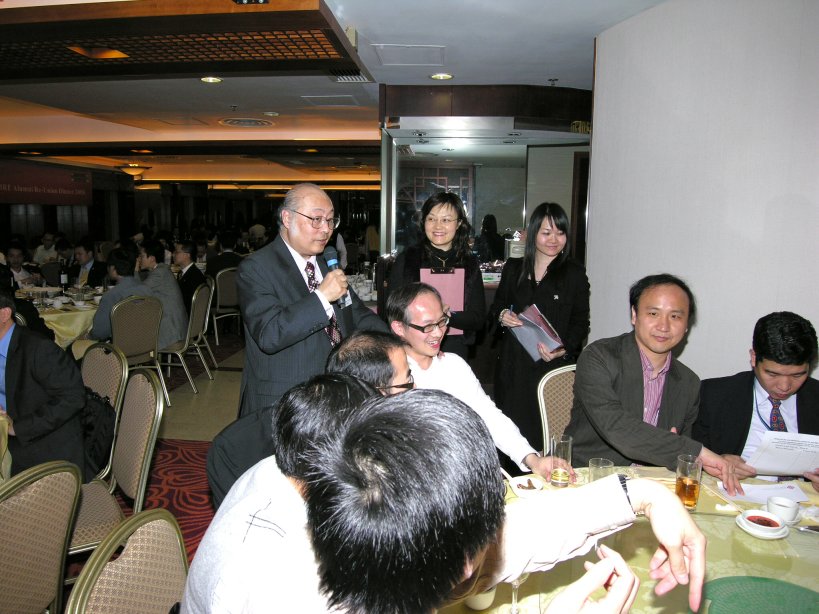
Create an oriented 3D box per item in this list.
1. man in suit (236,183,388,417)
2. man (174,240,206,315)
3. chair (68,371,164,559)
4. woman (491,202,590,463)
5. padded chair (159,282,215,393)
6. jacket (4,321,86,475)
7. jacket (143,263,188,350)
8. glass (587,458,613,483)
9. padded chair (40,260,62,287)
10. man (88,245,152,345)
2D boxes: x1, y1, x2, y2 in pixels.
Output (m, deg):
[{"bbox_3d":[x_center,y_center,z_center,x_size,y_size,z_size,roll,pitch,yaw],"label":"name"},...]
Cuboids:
[{"bbox_3d":[-0.353,0.366,2.073,0.600,1.620,0.520,-8,11,-44],"label":"man in suit"},{"bbox_3d":[-2.300,-0.013,5.726,0.740,1.290,0.520,-3,9,-18],"label":"man"},{"bbox_3d":[-1.245,0.735,2.150,0.560,0.910,0.450,-9,12,-44],"label":"chair"},{"bbox_3d":[0.600,0.316,2.660,0.470,1.580,0.340,2,9,13],"label":"woman"},{"bbox_3d":[-2.110,0.266,5.169,0.560,0.910,0.450,1,9,7],"label":"padded chair"},{"bbox_3d":[-1.483,0.378,2.380,0.400,0.650,0.470,-3,9,-21],"label":"jacket"},{"bbox_3d":[-2.180,-0.019,5.001,0.460,0.720,0.500,3,9,17],"label":"jacket"},{"bbox_3d":[0.554,0.476,1.637,0.068,0.087,0.068,0,9,0],"label":"glass"},{"bbox_3d":[-4.659,-0.106,7.567,0.450,0.920,0.550,-4,9,-26],"label":"padded chair"},{"bbox_3d":[-2.501,0.112,5.020,0.520,1.250,0.780,-6,10,-36],"label":"man"}]

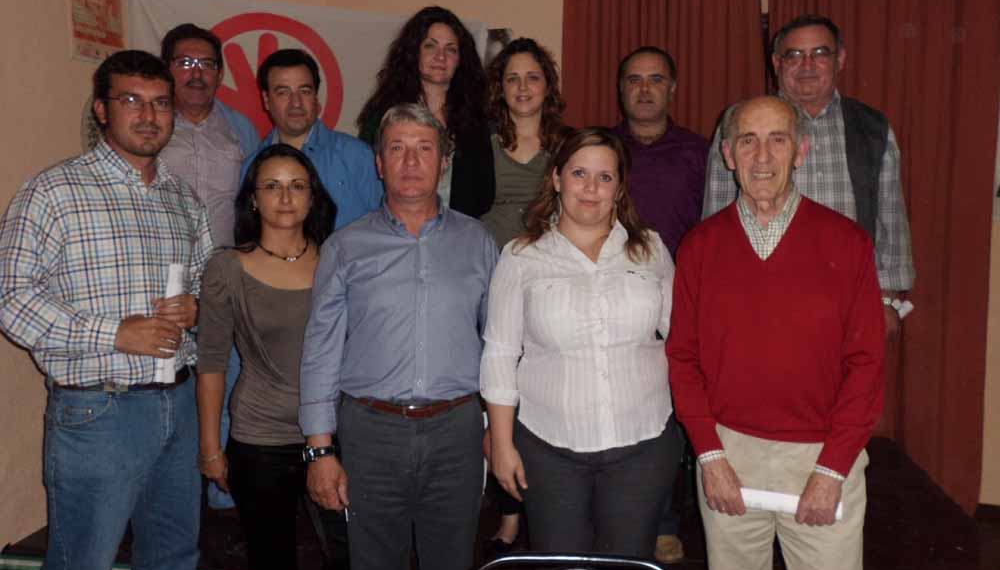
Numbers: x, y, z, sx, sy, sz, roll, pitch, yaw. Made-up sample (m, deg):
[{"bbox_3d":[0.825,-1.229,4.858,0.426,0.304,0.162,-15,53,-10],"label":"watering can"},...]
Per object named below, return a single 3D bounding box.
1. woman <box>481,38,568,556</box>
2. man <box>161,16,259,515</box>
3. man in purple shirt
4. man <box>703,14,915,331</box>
[{"bbox_3d":[0.077,0.084,2.454,0.440,1.670,0.300,-1,6,2],"label":"woman"},{"bbox_3d":[-1.003,0.061,2.500,0.480,1.750,0.320,-3,7,-14],"label":"man"},{"bbox_3d":[0.472,0.083,2.435,0.480,1.660,0.320,0,6,8],"label":"man in purple shirt"},{"bbox_3d":[0.903,0.078,2.254,0.570,1.690,0.360,1,7,16],"label":"man"}]

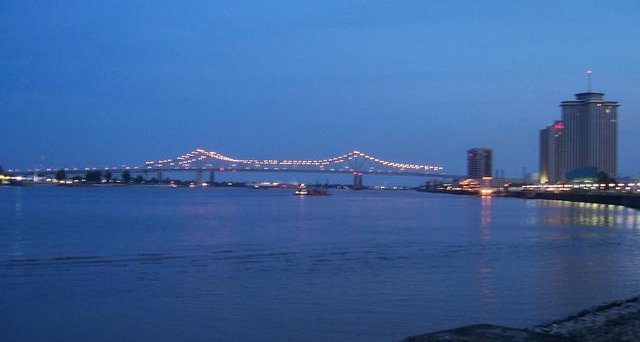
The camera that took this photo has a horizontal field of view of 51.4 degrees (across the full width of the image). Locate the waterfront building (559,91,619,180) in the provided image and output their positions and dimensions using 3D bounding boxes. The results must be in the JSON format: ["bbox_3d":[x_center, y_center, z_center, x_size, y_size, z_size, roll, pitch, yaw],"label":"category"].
[{"bbox_3d":[348.212,-40.054,860.000,64.000,118.000,64.000,0,-1,14],"label":"waterfront building"}]

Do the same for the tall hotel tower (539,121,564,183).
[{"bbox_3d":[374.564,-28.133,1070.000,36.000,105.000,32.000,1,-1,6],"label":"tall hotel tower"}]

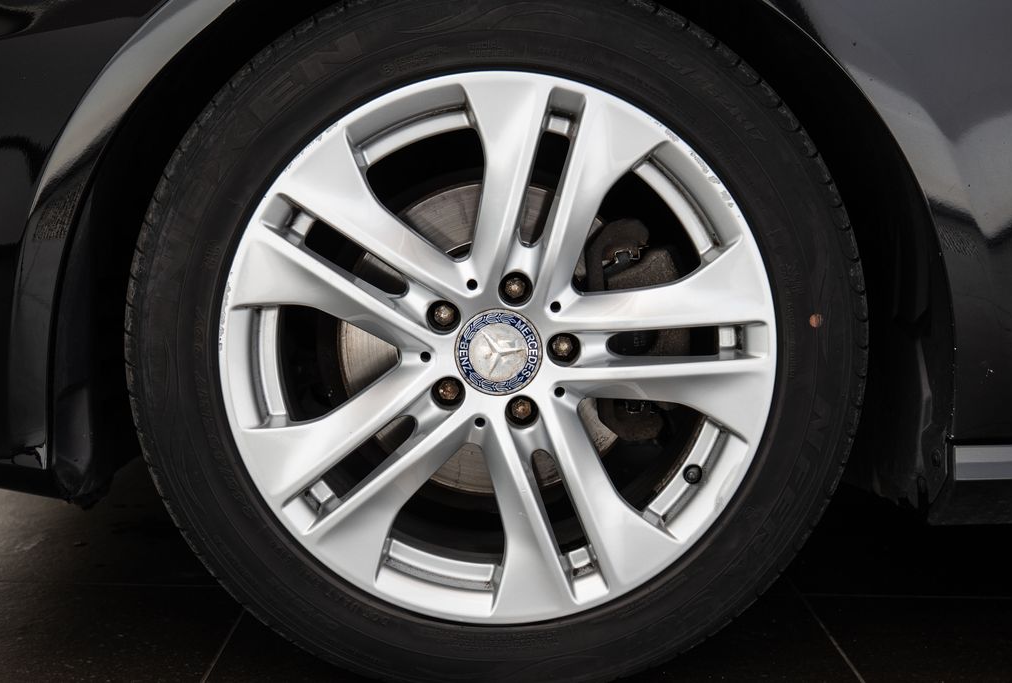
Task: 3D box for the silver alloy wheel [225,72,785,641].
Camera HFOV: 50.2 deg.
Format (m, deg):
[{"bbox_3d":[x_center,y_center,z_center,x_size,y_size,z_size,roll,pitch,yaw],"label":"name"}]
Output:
[{"bbox_3d":[-0.008,-0.003,1.019,0.472,0.472,0.230,1,8,-1],"label":"silver alloy wheel"}]

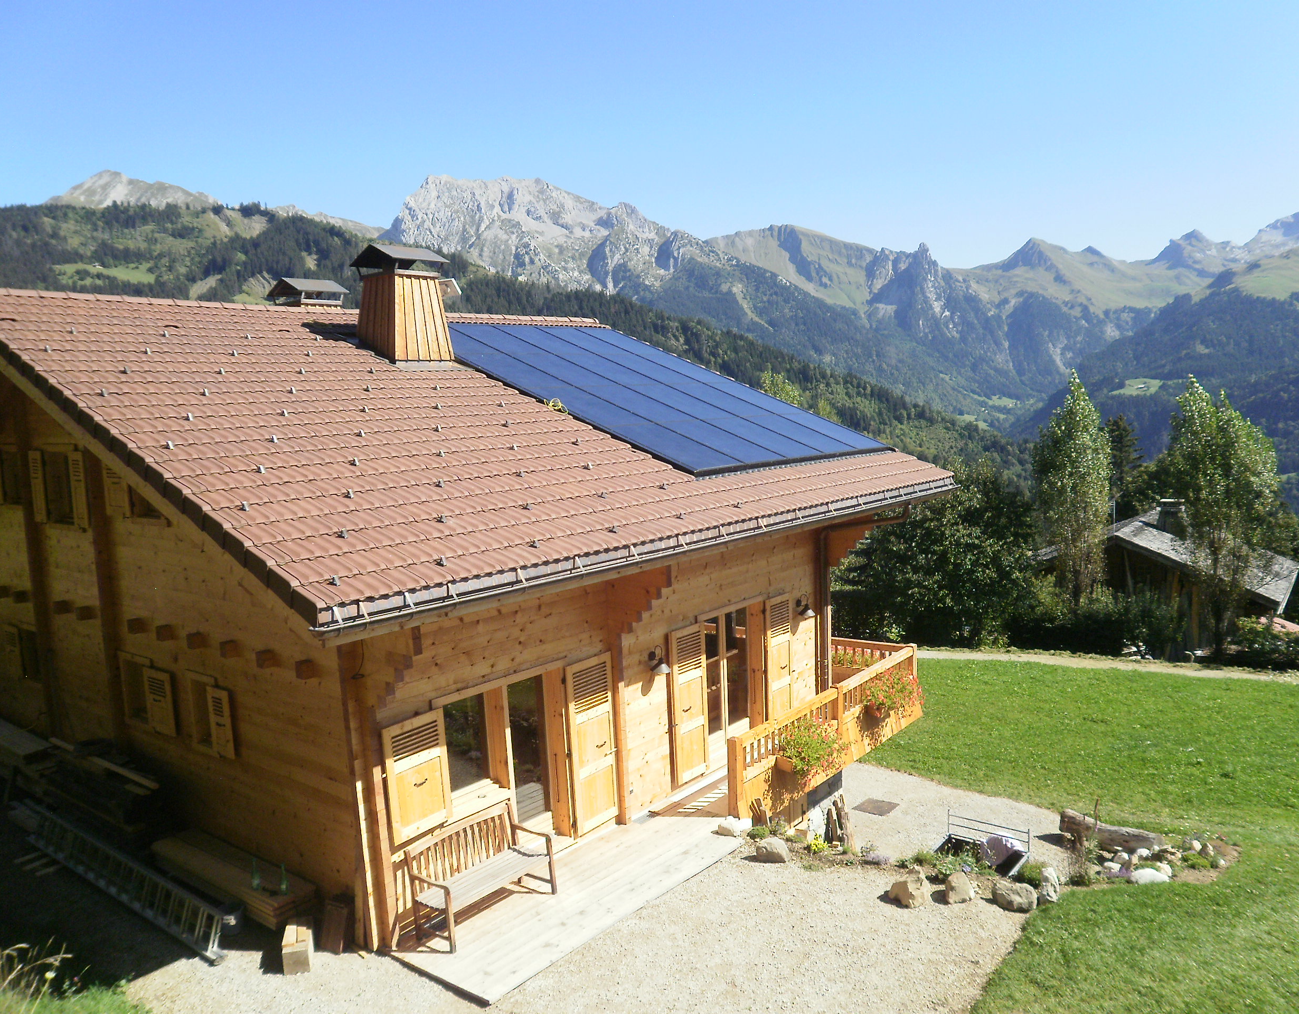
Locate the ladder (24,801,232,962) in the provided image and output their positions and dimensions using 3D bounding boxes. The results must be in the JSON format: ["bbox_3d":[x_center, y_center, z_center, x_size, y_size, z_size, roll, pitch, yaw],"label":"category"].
[{"bbox_3d":[-6.196,4.221,11.776,5.100,0.440,0.170,3,-4,39],"label":"ladder"}]

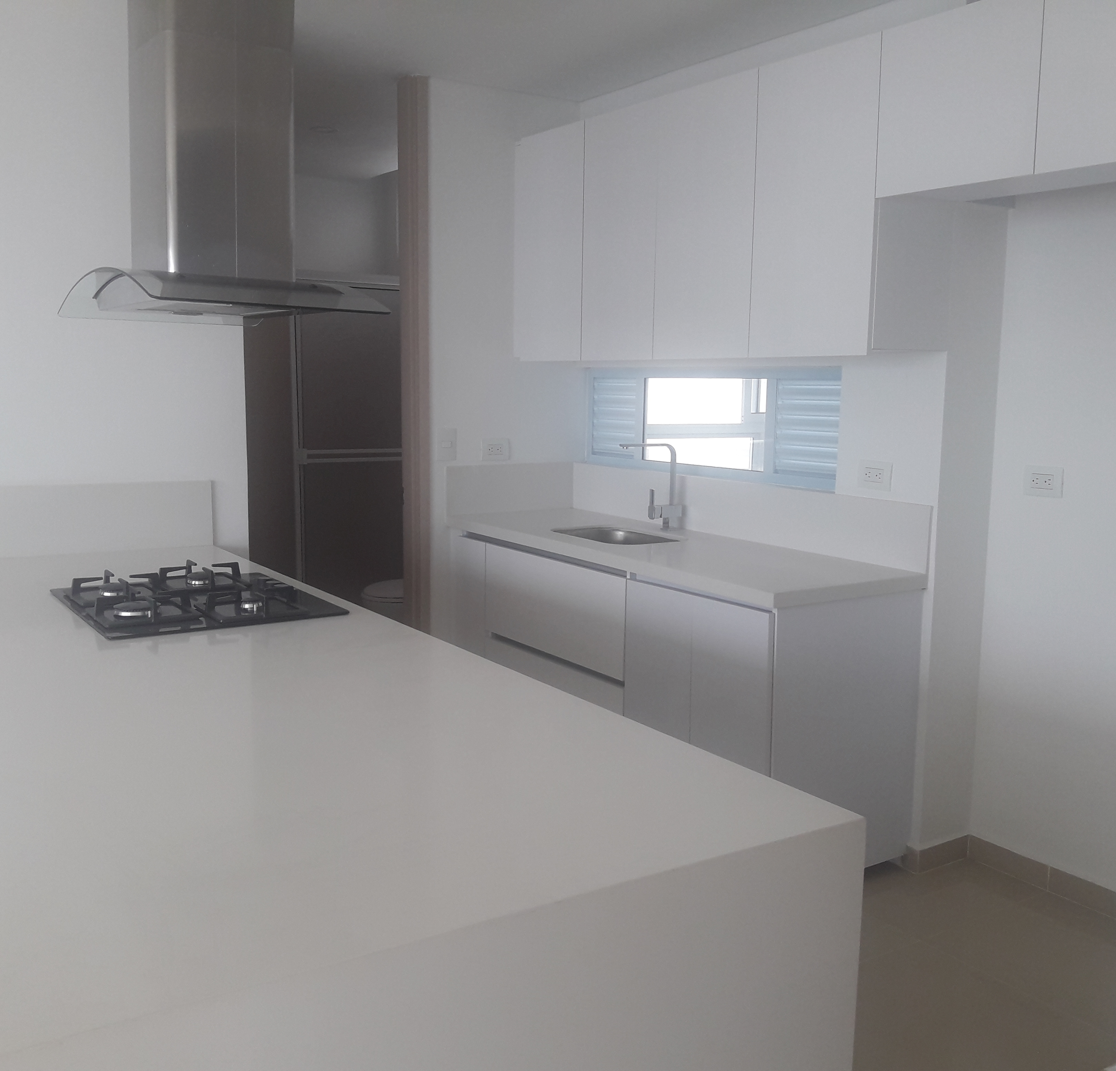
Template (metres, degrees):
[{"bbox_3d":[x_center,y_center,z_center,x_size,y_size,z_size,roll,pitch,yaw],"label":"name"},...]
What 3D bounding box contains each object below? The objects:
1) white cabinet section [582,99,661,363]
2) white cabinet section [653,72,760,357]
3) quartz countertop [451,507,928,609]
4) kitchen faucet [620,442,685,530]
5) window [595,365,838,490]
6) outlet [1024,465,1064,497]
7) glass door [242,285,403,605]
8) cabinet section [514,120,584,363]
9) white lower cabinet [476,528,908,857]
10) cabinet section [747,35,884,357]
[{"bbox_3d":[0.337,-1.024,4.007,0.319,0.821,0.417,-5,9,-33],"label":"white cabinet section"},{"bbox_3d":[0.576,-0.971,3.642,0.319,0.821,0.463,-5,9,-33],"label":"white cabinet section"},{"bbox_3d":[0.304,0.039,3.798,0.590,0.038,1.765,-4,9,-34],"label":"quartz countertop"},{"bbox_3d":[0.326,-0.171,4.043,0.265,0.310,0.055,-4,9,-34],"label":"kitchen faucet"},{"bbox_3d":[0.479,-0.400,4.062,0.080,0.377,1.330,-4,9,-34],"label":"window"},{"bbox_3d":[1.319,-0.145,3.144,0.012,0.079,0.119,-4,9,-34],"label":"outlet"},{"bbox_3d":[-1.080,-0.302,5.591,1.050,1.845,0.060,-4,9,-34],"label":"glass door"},{"bbox_3d":[0.097,-1.077,4.372,0.319,0.821,0.465,-5,9,-33],"label":"cabinet section"},{"bbox_3d":[0.307,0.455,3.840,0.580,0.798,1.720,-4,9,-34],"label":"white lower cabinet"},{"bbox_3d":[0.827,-0.915,3.259,0.319,0.821,0.459,-5,9,-33],"label":"cabinet section"}]

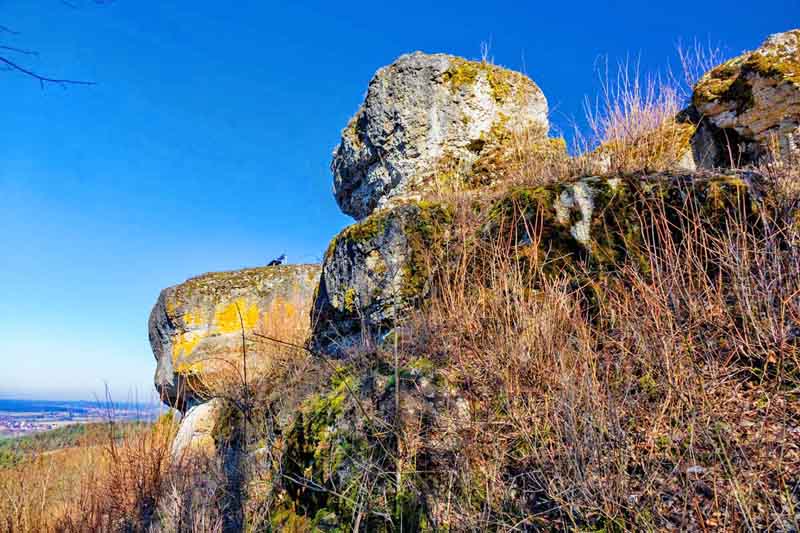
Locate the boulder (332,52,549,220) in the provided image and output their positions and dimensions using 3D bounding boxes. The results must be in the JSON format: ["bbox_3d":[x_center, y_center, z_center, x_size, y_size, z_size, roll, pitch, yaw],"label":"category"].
[{"bbox_3d":[0.740,-2.415,10.488,4.034,2.672,3.429,0,-14,0],"label":"boulder"}]

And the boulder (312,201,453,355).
[{"bbox_3d":[-0.287,0.220,9.217,2.334,2.541,2.334,0,-14,0],"label":"boulder"}]

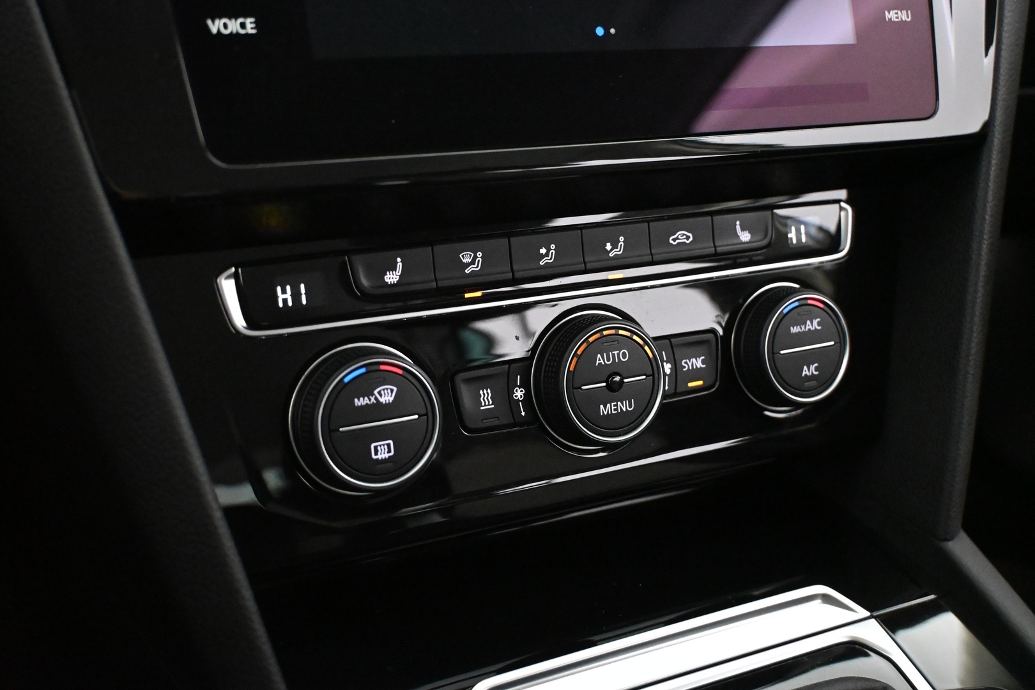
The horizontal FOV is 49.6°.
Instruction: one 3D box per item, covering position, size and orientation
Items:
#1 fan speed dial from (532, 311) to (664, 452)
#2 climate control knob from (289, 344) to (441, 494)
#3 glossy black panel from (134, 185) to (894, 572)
[{"bbox_3d":[0.027,0.011,0.346,0.044,0.044,0.014,-9,6,-25],"label":"fan speed dial"},{"bbox_3d":[-0.041,0.021,0.313,0.044,0.044,0.014,-9,6,-25],"label":"climate control knob"},{"bbox_3d":[0.022,0.004,0.352,0.260,0.090,0.030,-9,6,-25],"label":"glossy black panel"}]

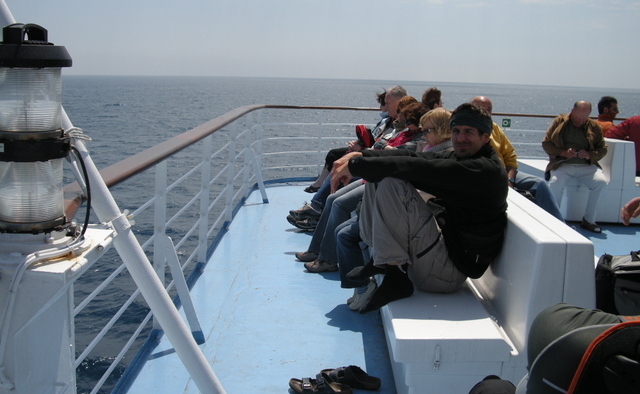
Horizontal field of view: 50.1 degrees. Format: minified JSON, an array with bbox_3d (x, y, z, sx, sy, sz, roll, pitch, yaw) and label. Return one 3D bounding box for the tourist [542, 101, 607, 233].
[{"bbox_3d":[2.483,-0.329,6.634,0.620,1.200,0.820,3,10,11],"label":"tourist"}]

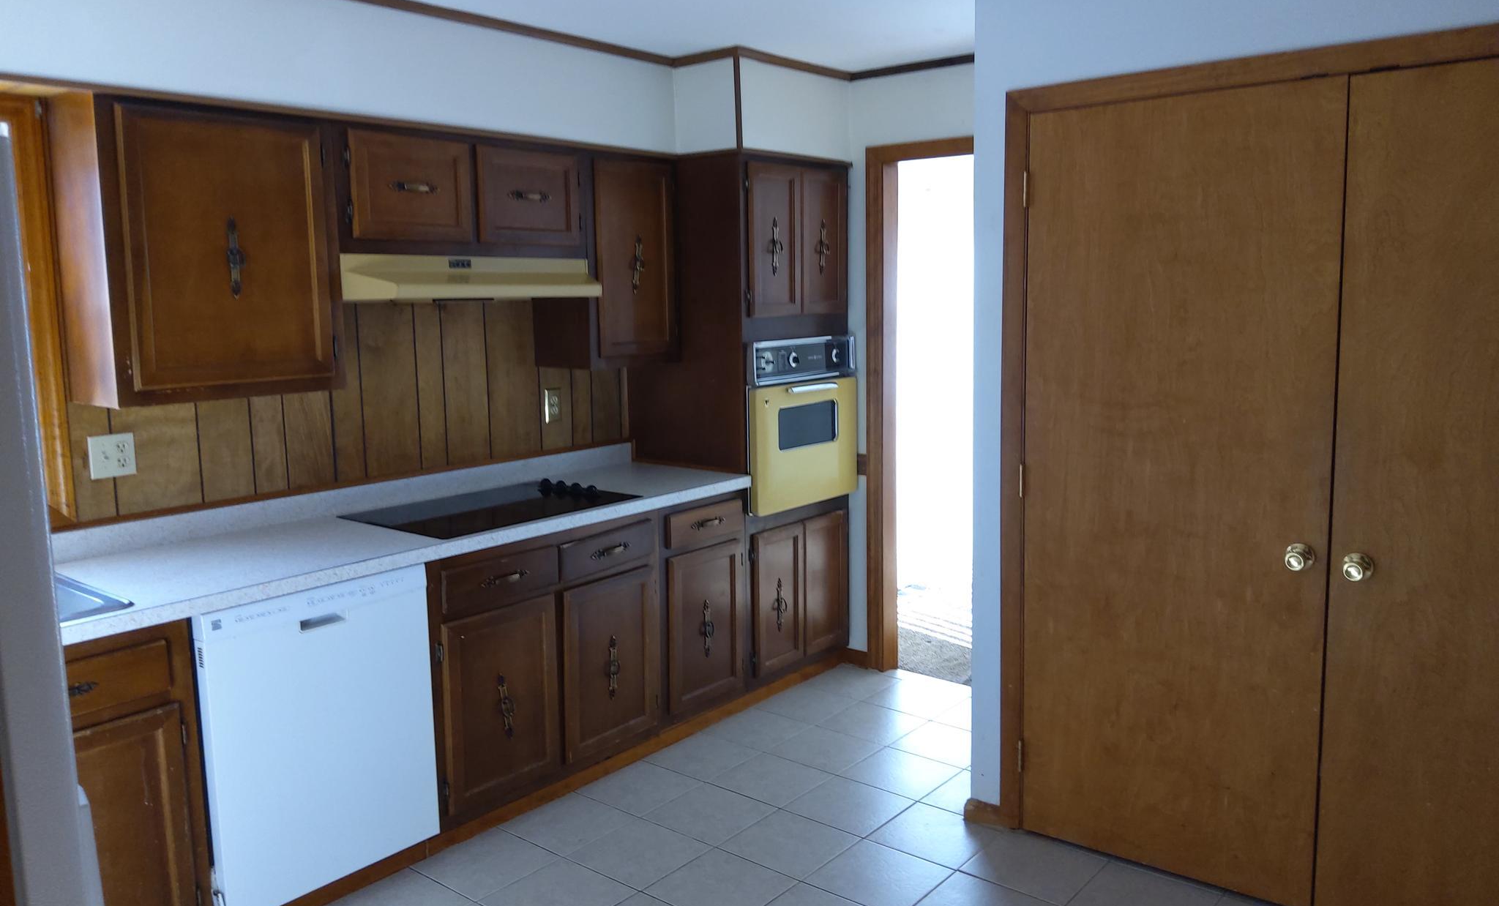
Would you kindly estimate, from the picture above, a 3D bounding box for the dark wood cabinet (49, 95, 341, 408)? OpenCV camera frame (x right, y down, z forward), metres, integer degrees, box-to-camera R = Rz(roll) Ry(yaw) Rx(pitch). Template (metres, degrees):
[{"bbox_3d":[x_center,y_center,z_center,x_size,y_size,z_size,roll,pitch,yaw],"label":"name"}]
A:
[{"bbox_3d":[-1.448,-0.521,2.987,0.307,0.742,0.608,5,10,39],"label":"dark wood cabinet"}]

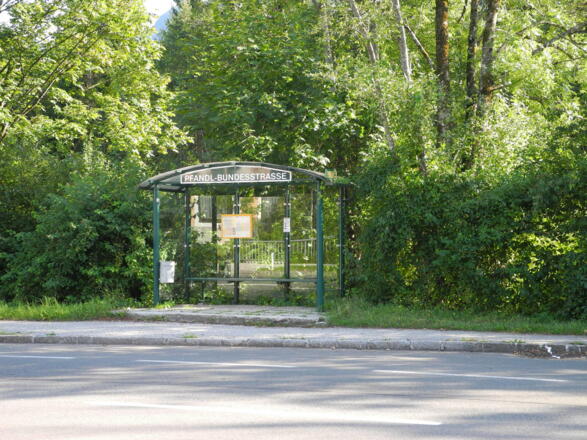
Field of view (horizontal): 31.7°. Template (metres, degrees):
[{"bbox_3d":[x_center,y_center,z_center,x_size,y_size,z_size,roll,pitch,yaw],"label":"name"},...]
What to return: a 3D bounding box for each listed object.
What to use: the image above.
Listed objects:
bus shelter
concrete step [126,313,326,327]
[{"bbox_3d":[-0.783,0.287,18.703,3.770,2.600,1.420,-1,-1,21],"label":"bus shelter"},{"bbox_3d":[-1.109,1.633,16.887,3.551,0.138,0.445,-1,-1,23],"label":"concrete step"}]

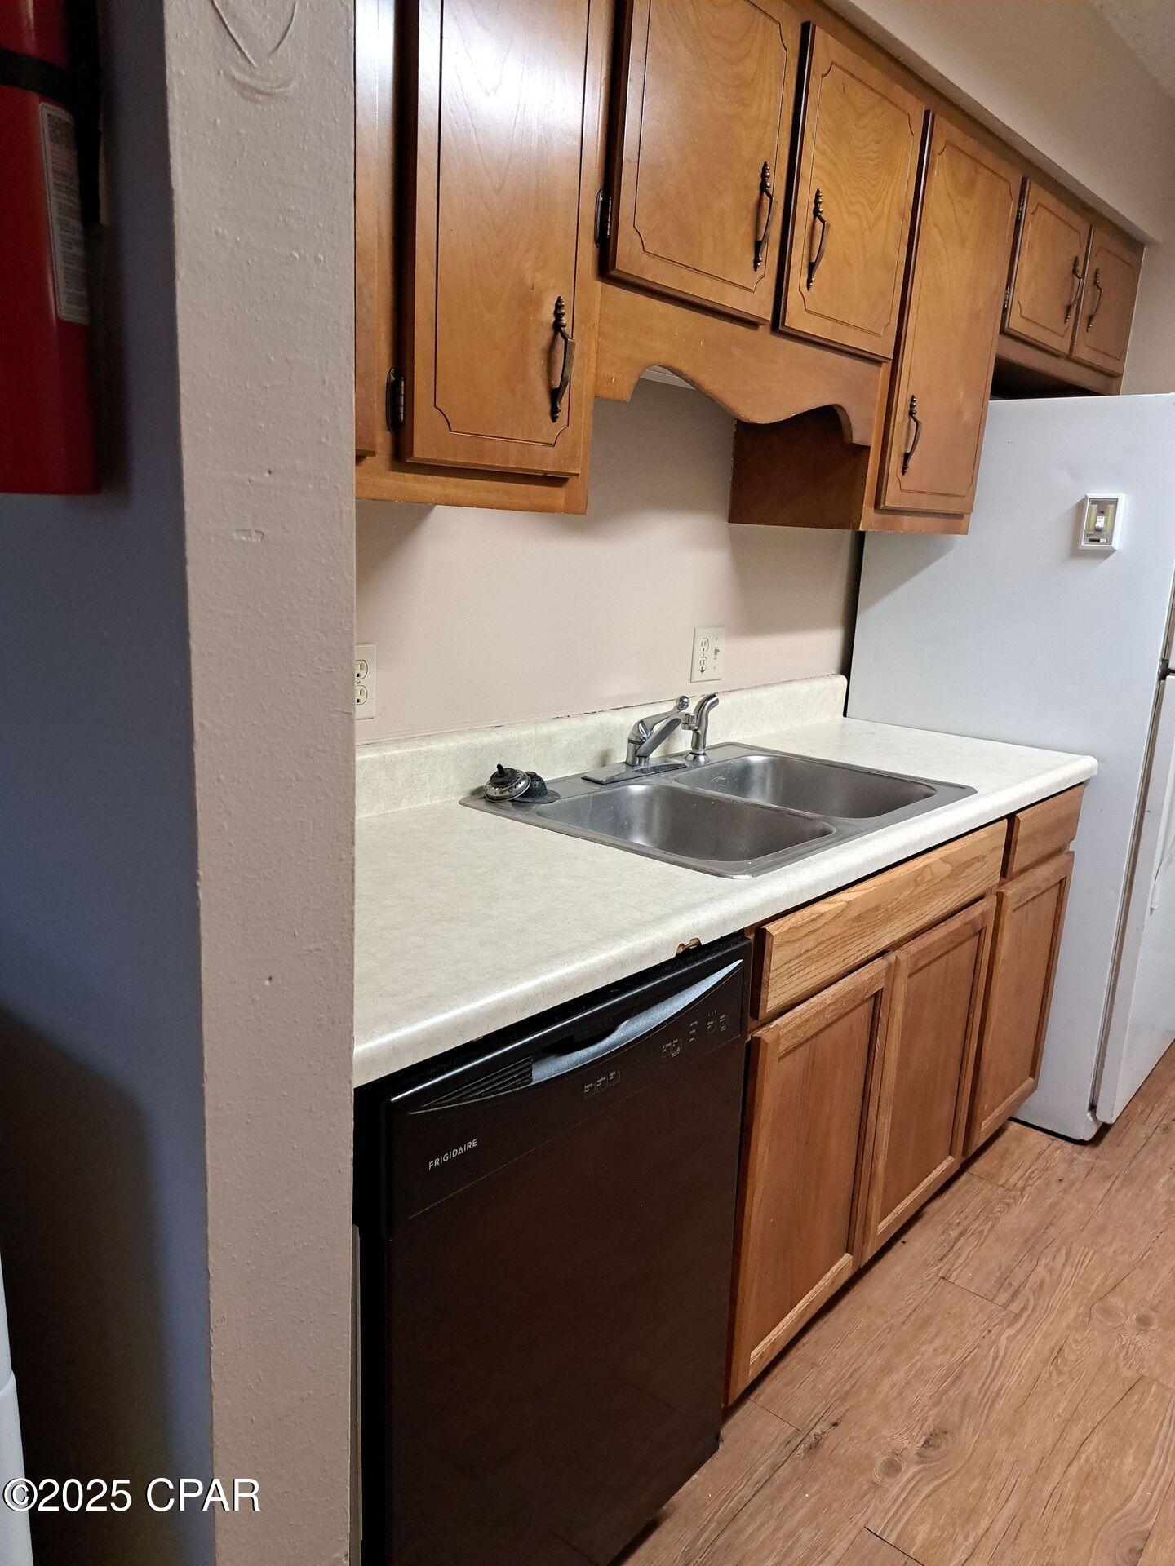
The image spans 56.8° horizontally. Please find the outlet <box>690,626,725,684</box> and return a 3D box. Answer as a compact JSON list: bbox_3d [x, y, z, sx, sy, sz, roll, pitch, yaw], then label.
[{"bbox_3d":[0.261,-0.279,2.355,0.007,0.115,0.115,14,17,39],"label":"outlet"}]

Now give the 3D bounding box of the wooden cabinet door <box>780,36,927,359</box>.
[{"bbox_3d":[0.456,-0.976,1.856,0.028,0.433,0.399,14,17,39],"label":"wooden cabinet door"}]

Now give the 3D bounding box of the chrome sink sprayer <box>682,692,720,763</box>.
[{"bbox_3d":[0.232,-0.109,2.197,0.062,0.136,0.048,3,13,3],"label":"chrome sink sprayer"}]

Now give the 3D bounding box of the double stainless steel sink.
[{"bbox_3d":[0.263,0.098,1.996,0.555,0.170,0.838,14,17,39],"label":"double stainless steel sink"}]

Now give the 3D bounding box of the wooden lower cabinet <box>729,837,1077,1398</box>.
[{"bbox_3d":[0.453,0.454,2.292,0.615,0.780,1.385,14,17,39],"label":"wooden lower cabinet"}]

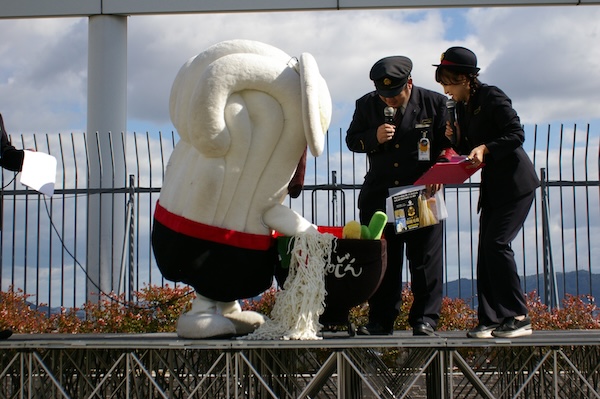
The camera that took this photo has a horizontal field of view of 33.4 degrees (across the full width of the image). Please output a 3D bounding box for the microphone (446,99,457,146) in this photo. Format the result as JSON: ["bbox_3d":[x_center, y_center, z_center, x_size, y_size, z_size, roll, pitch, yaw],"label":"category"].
[{"bbox_3d":[0.849,-0.437,5.600,0.050,0.250,0.050,-4,-3,0],"label":"microphone"}]

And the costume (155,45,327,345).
[{"bbox_3d":[-0.348,-0.051,6.050,1.020,1.760,0.920,1,-6,-16],"label":"costume"}]

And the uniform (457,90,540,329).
[{"bbox_3d":[1.104,0.028,5.600,0.450,1.310,0.420,3,-7,-28],"label":"uniform"}]

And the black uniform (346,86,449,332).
[{"bbox_3d":[0.600,0.059,6.150,0.600,1.480,0.400,-2,-6,12],"label":"black uniform"}]

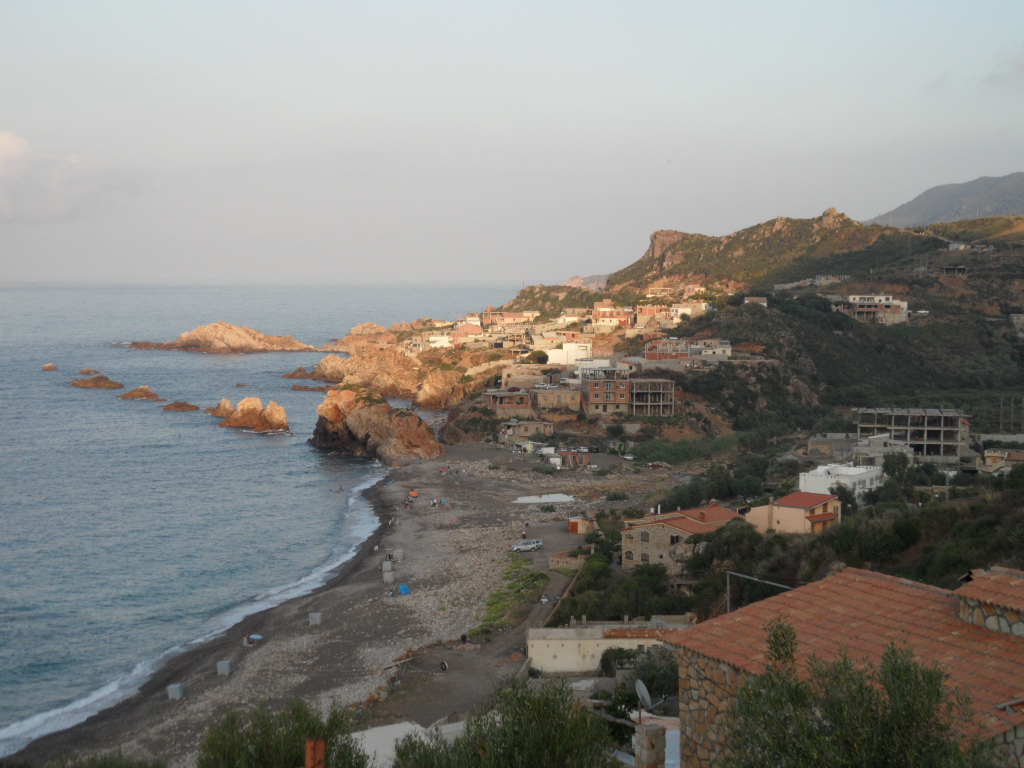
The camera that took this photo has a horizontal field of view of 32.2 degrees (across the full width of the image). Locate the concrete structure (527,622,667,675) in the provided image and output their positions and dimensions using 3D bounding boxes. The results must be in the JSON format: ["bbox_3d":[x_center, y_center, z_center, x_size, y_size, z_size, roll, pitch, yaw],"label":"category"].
[{"bbox_3d":[9.620,28.630,193.020,15.500,4.200,8.000,0,3,2],"label":"concrete structure"}]

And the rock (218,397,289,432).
[{"bbox_3d":[-81.170,9.330,559.520,21.000,9.500,15.000,-1,3,-9],"label":"rock"}]

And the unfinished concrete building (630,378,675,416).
[{"bbox_3d":[36.350,3.360,455.990,10.400,8.900,9.000,0,3,-3],"label":"unfinished concrete building"}]

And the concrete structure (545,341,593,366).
[{"bbox_3d":[17.540,-9.280,541.390,13.000,7.000,10.000,1,4,17],"label":"concrete structure"}]

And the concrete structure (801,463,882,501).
[{"bbox_3d":[60.540,18.030,325.620,10.500,5.800,15.000,2,4,30],"label":"concrete structure"}]

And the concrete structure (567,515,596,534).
[{"bbox_3d":[11.570,23.510,299.900,3.200,2.600,4.000,2,4,25],"label":"concrete structure"}]

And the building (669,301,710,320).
[{"bbox_3d":[70.950,-29.570,705.480,15.000,6.800,10.000,1,3,14],"label":"building"}]

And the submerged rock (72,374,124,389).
[{"bbox_3d":[-176.400,-0.950,756.250,21.000,5.000,11.000,0,3,0],"label":"submerged rock"}]

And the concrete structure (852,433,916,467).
[{"bbox_3d":[76.910,13.630,367.440,12.200,6.800,9.000,0,3,6],"label":"concrete structure"}]

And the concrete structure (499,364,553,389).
[{"bbox_3d":[3.720,-1.980,471.700,12.800,5.700,9.000,0,3,2],"label":"concrete structure"}]

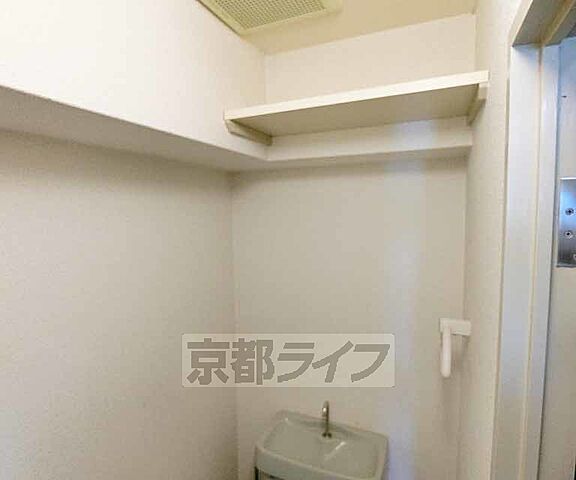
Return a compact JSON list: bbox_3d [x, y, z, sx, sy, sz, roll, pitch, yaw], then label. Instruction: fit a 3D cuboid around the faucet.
[{"bbox_3d":[0.133,0.626,1.143,0.034,0.143,0.064,2,6,24],"label":"faucet"}]

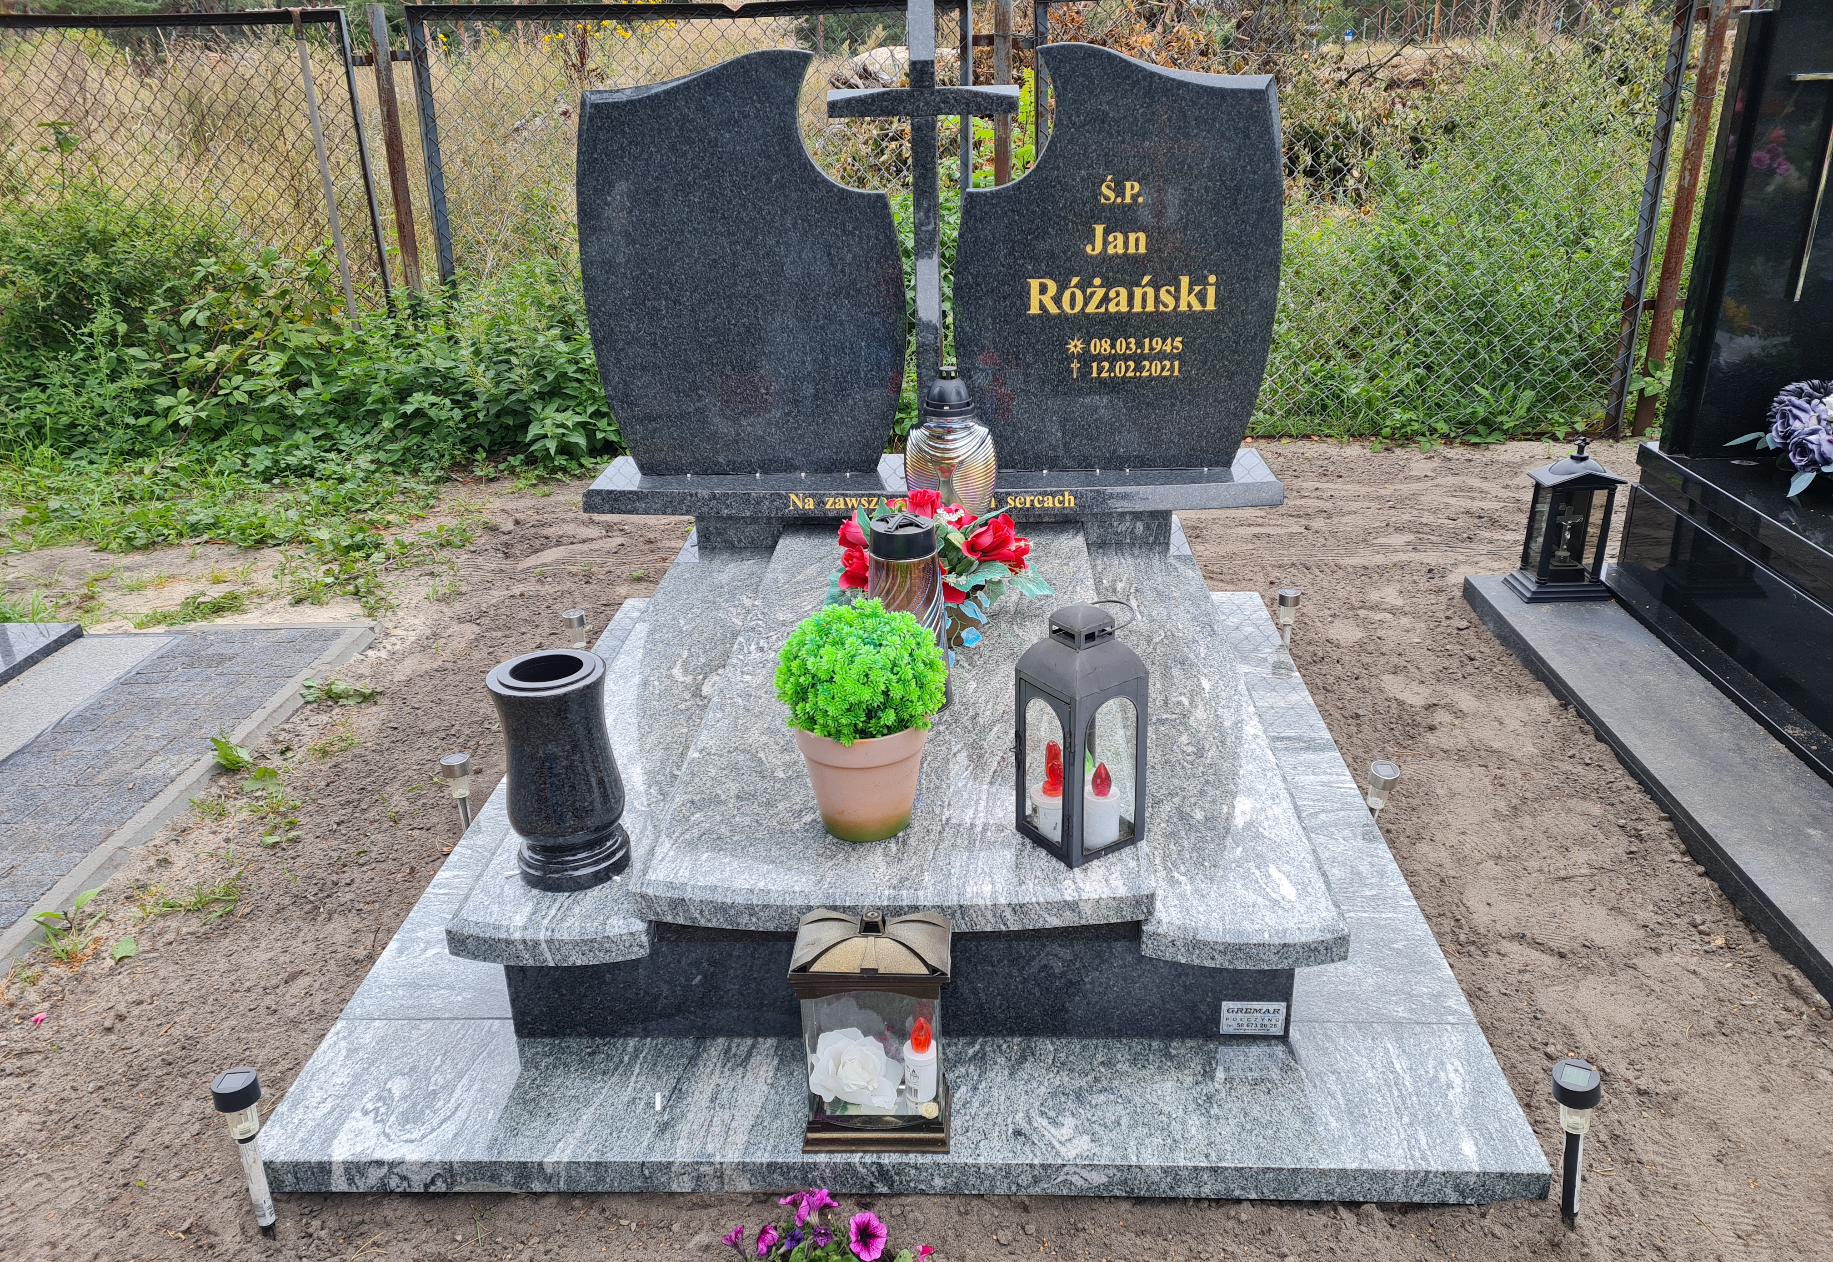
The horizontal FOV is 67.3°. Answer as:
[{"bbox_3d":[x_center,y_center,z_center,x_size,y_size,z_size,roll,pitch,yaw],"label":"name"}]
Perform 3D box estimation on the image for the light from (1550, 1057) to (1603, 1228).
[{"bbox_3d":[0.863,0.685,1.801,0.060,0.262,0.060,-7,26,6],"label":"light"}]

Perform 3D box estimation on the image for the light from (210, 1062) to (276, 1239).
[{"bbox_3d":[-0.953,0.754,1.973,0.064,0.286,0.064,1,22,3],"label":"light"}]

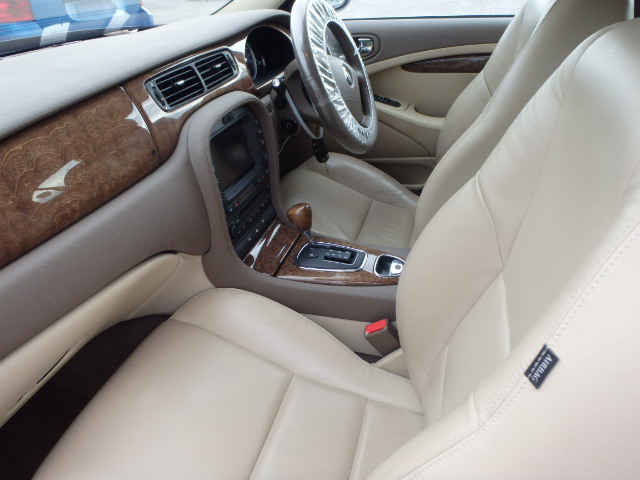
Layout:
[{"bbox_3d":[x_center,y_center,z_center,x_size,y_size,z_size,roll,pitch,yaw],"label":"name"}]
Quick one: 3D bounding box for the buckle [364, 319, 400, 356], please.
[{"bbox_3d":[0.118,0.176,0.909,0.043,0.076,0.027,-24,30,24],"label":"buckle"}]

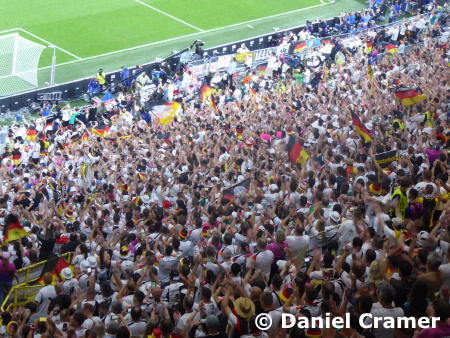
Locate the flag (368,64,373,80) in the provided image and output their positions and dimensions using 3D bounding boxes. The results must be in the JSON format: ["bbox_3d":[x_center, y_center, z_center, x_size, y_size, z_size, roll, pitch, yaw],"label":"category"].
[{"bbox_3d":[6.984,-4.632,71.797,0.270,0.800,0.150,10,24,0],"label":"flag"}]

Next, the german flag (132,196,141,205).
[{"bbox_3d":[-2.740,0.975,46.314,0.270,0.260,0.100,10,24,0],"label":"german flag"}]

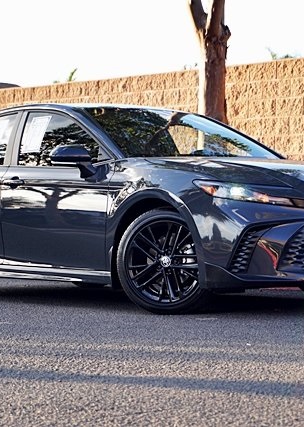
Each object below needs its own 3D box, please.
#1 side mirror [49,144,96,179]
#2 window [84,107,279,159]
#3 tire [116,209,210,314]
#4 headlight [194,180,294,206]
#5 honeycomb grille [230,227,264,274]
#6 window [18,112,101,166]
[{"bbox_3d":[-0.529,-0.348,7.954,0.250,0.215,0.190,-1,0,-41],"label":"side mirror"},{"bbox_3d":[0.186,-0.565,8.557,1.400,0.120,0.850,-1,28,-41],"label":"window"},{"bbox_3d":[0.142,0.297,7.428,0.667,0.667,0.235,-1,0,21],"label":"tire"},{"bbox_3d":[0.549,-0.120,7.104,0.360,0.165,0.500,-1,0,-41],"label":"headlight"},{"bbox_3d":[0.557,0.217,6.931,0.170,0.250,0.140,-1,0,-21],"label":"honeycomb grille"},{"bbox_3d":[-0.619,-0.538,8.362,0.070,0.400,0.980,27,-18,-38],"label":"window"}]

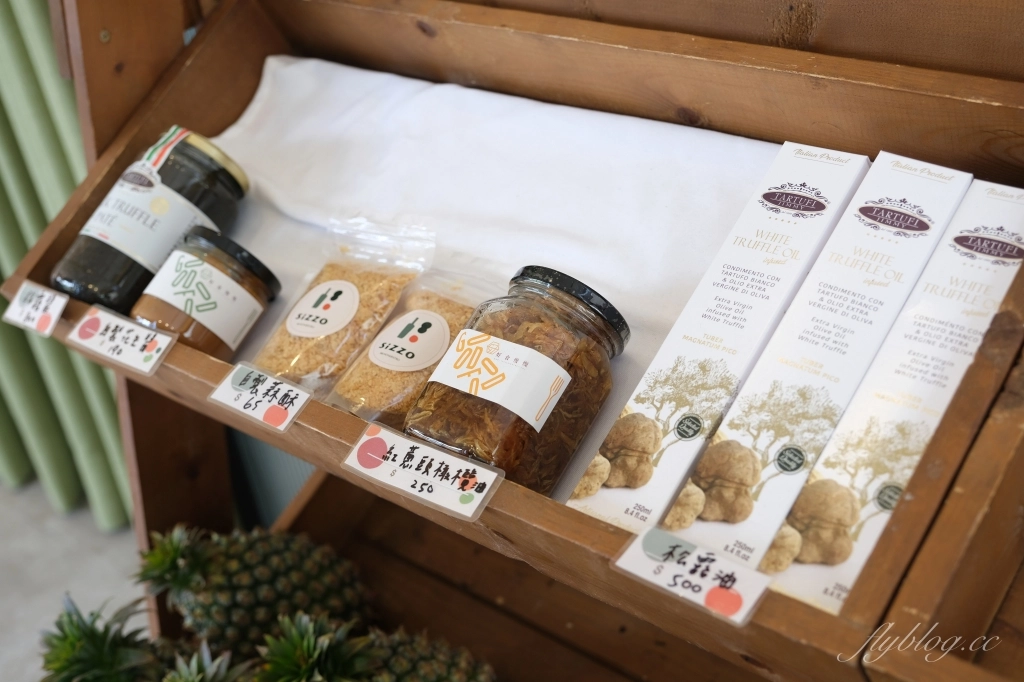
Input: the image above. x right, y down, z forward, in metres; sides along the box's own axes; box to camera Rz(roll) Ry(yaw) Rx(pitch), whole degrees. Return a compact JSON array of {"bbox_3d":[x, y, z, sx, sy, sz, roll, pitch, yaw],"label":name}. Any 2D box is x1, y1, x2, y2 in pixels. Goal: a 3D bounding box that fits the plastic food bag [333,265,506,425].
[{"bbox_3d":[-0.059,0.004,0.804,0.094,0.030,0.130,19,70,38],"label":"plastic food bag"}]

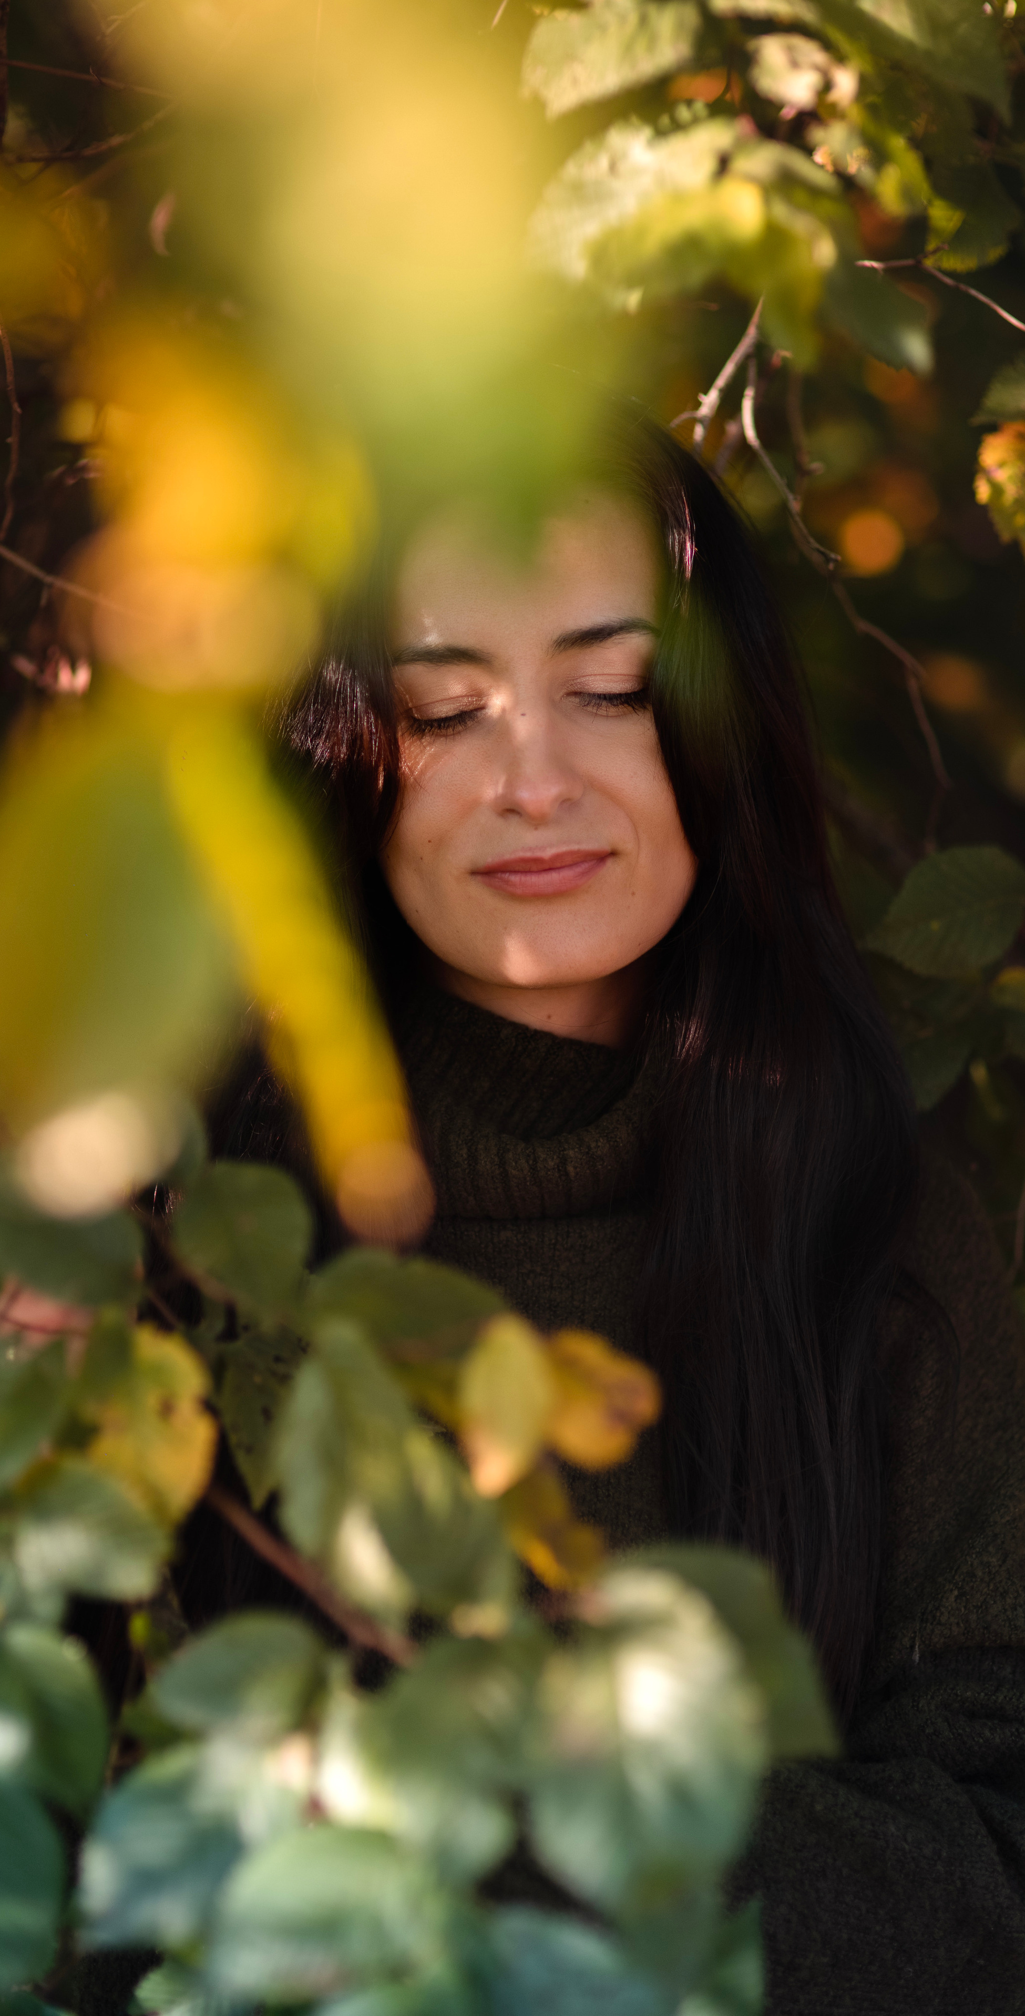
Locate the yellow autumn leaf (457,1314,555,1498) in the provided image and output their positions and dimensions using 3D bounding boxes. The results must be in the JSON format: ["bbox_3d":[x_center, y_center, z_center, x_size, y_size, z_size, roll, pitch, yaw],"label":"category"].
[{"bbox_3d":[-0.002,0.124,1.480,0.029,0.055,0.016,0,0,0],"label":"yellow autumn leaf"}]

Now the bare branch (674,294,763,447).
[{"bbox_3d":[0.082,-0.249,1.870,0.034,0.062,0.022,0,0,0],"label":"bare branch"}]

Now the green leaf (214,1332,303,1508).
[{"bbox_3d":[-0.088,0.145,1.680,0.038,0.065,0.022,0,2,6],"label":"green leaf"}]

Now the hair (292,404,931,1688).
[{"bbox_3d":[0.027,0.019,1.860,0.265,0.515,0.230,0,2,3],"label":"hair"}]

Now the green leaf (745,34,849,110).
[{"bbox_3d":[0.107,-0.354,1.800,0.038,0.030,0.025,0,2,0],"label":"green leaf"}]

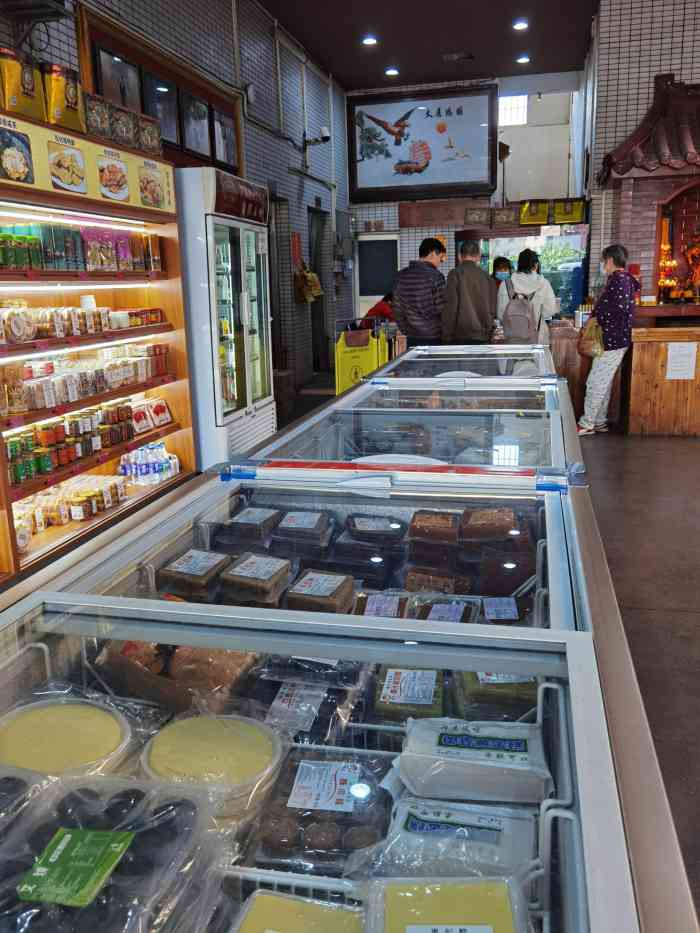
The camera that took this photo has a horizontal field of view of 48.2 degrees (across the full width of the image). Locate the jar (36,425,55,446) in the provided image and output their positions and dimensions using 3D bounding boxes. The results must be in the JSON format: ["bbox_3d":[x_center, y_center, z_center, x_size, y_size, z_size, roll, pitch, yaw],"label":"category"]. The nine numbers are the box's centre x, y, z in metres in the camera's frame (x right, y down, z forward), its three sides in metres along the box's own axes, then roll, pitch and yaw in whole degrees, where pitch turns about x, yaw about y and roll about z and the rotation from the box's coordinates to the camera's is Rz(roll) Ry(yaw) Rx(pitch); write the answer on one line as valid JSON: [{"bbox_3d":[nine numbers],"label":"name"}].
[{"bbox_3d":[-1.480,-0.151,3.800,0.080,0.100,0.080,-1,13,0],"label":"jar"}]

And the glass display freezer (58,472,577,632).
[{"bbox_3d":[0.014,0.531,1.643,0.945,0.880,0.898,2,14,13],"label":"glass display freezer"}]

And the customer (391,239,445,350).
[{"bbox_3d":[0.650,-1.142,6.909,0.470,1.680,0.300,7,15,30],"label":"customer"}]

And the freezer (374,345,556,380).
[{"bbox_3d":[0.743,-0.220,4.786,0.950,0.860,1.852,2,14,13],"label":"freezer"}]

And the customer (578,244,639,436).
[{"bbox_3d":[2.202,-1.071,6.694,0.440,1.570,0.440,6,15,28],"label":"customer"}]

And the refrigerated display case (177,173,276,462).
[{"bbox_3d":[-1.029,-0.964,5.567,0.660,2.029,1.021,2,14,13],"label":"refrigerated display case"}]

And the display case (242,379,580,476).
[{"bbox_3d":[0.345,0.208,3.016,0.955,0.860,1.762,2,14,13],"label":"display case"}]

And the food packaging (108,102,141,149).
[{"bbox_3d":[-1.293,-1.867,4.313,0.110,0.190,0.275,2,14,13],"label":"food packaging"}]

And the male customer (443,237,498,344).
[{"bbox_3d":[1.047,-1.130,6.817,0.480,1.680,0.300,3,14,18],"label":"male customer"}]

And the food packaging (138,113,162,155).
[{"bbox_3d":[-1.226,-1.944,4.596,0.110,0.193,0.255,2,14,13],"label":"food packaging"}]

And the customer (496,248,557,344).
[{"bbox_3d":[1.508,-1.067,6.723,0.480,1.580,0.380,4,14,21],"label":"customer"}]

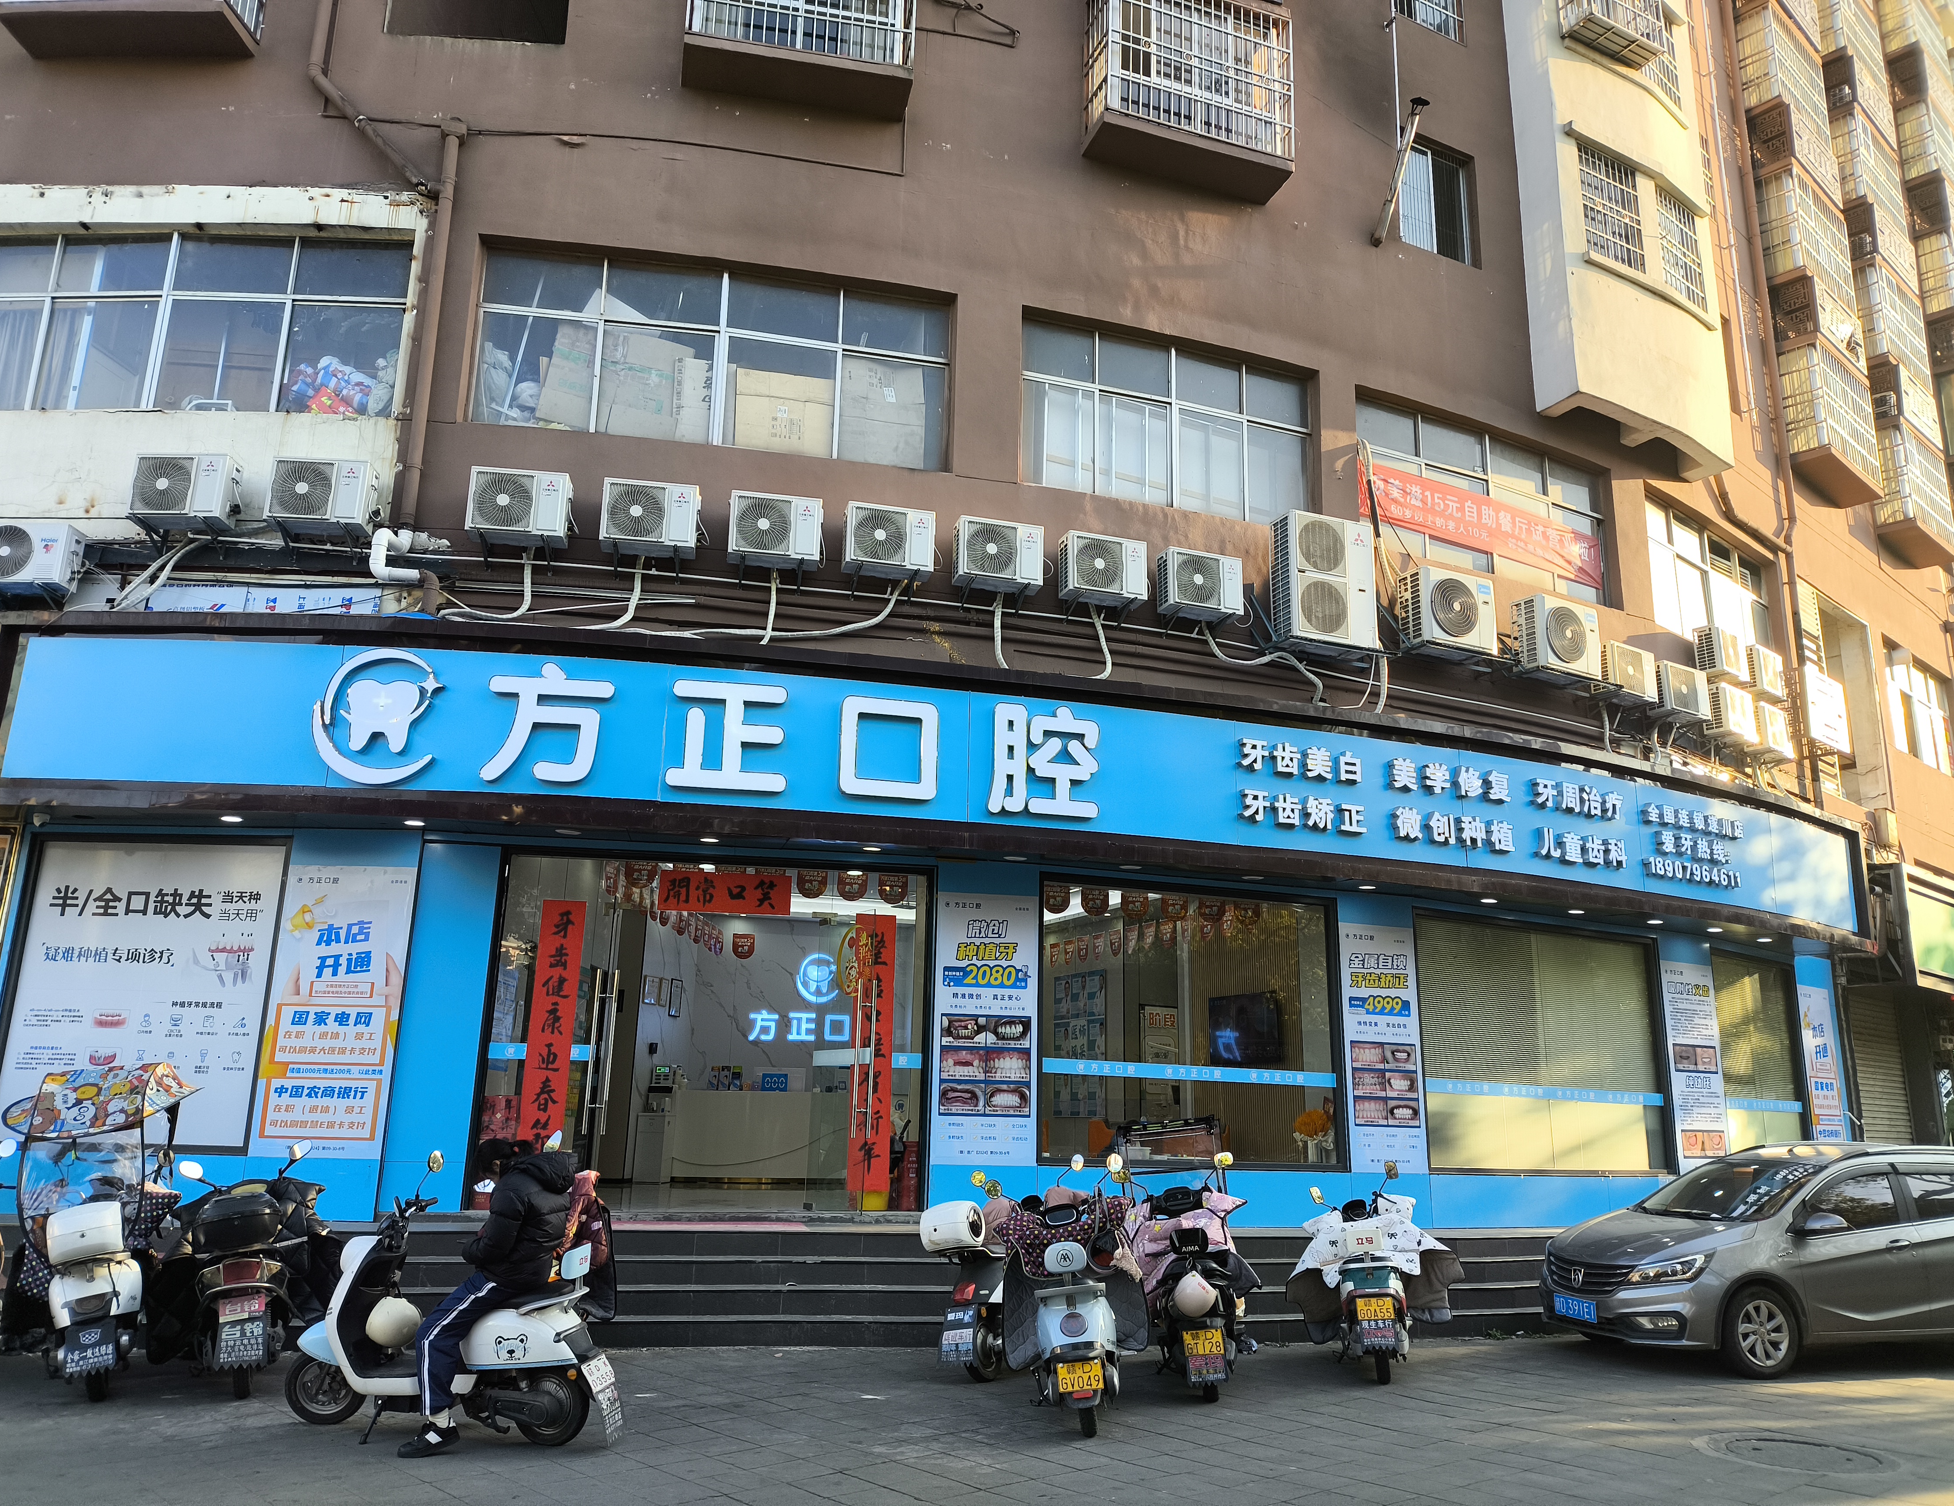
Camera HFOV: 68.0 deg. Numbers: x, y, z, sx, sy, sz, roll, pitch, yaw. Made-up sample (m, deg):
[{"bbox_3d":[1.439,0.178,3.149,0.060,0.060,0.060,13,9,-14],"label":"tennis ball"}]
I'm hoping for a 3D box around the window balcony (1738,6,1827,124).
[{"bbox_3d":[12.841,-10.575,23.071,2.050,1.700,0.580,14,-19,-39],"label":"window balcony"}]

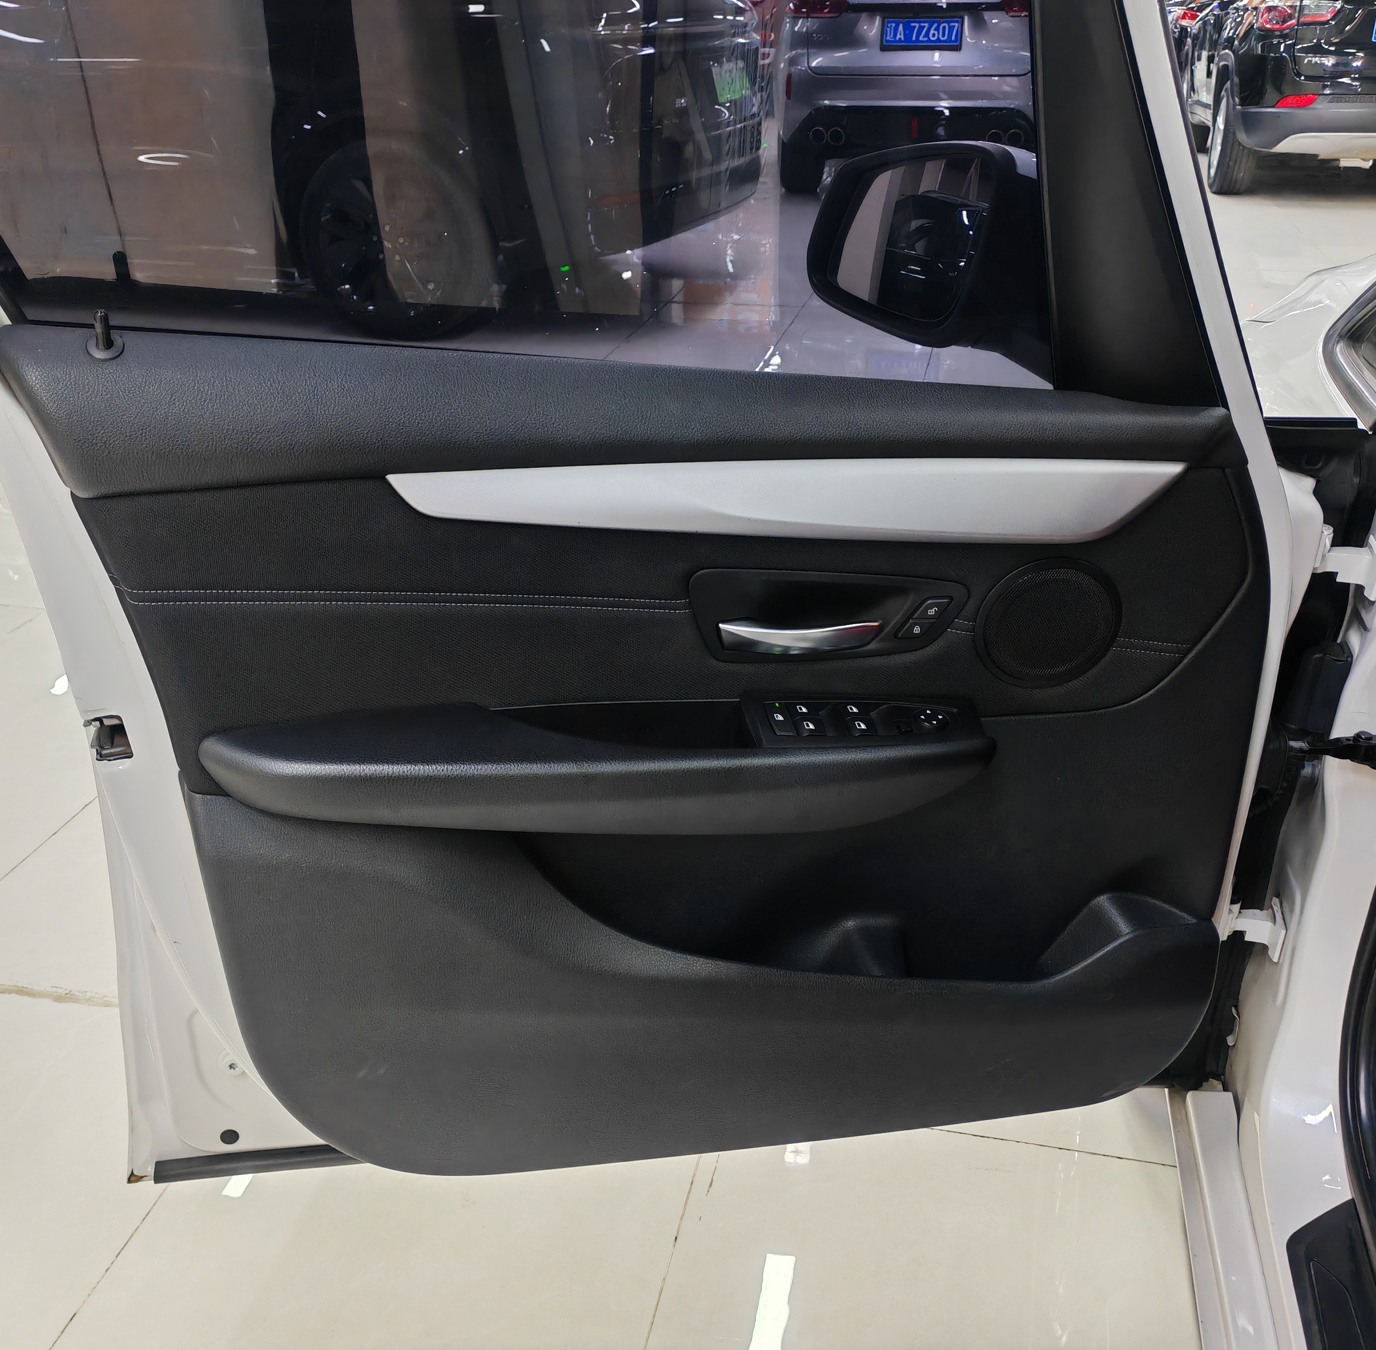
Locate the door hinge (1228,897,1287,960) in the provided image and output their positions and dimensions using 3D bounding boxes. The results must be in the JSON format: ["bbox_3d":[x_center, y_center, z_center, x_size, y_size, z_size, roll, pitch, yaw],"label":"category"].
[{"bbox_3d":[0.501,0.223,1.233,0.055,0.058,0.050,-3,26,-5],"label":"door hinge"}]

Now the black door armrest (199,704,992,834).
[{"bbox_3d":[-0.054,0.069,0.981,0.550,0.088,0.085,-3,26,-5],"label":"black door armrest"}]

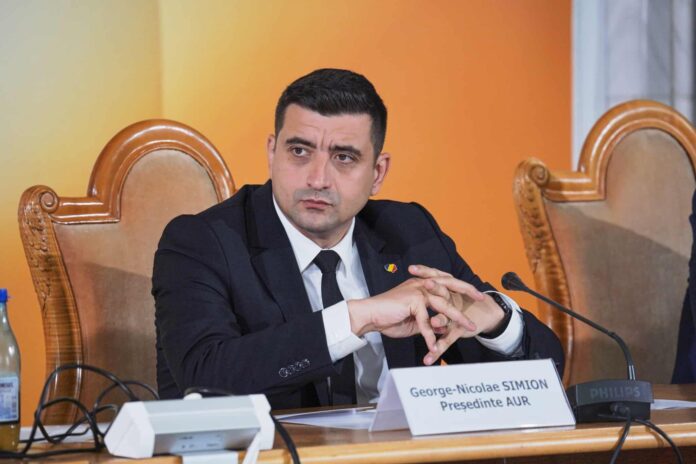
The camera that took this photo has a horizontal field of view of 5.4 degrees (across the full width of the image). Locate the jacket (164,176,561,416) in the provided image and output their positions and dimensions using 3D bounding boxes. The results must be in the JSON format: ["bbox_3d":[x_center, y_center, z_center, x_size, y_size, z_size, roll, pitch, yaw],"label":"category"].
[{"bbox_3d":[0.000,0.238,10.879,0.640,0.620,0.480,-2,4,-28],"label":"jacket"}]

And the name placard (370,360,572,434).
[{"bbox_3d":[0.176,0.233,10.418,0.295,0.091,0.100,-3,4,-38],"label":"name placard"}]

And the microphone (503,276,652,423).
[{"bbox_3d":[0.319,0.168,10.638,0.140,0.197,0.265,-2,4,-34],"label":"microphone"}]

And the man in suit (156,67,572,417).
[{"bbox_3d":[0.030,0.388,10.807,0.640,1.250,0.780,-2,4,-28],"label":"man in suit"}]

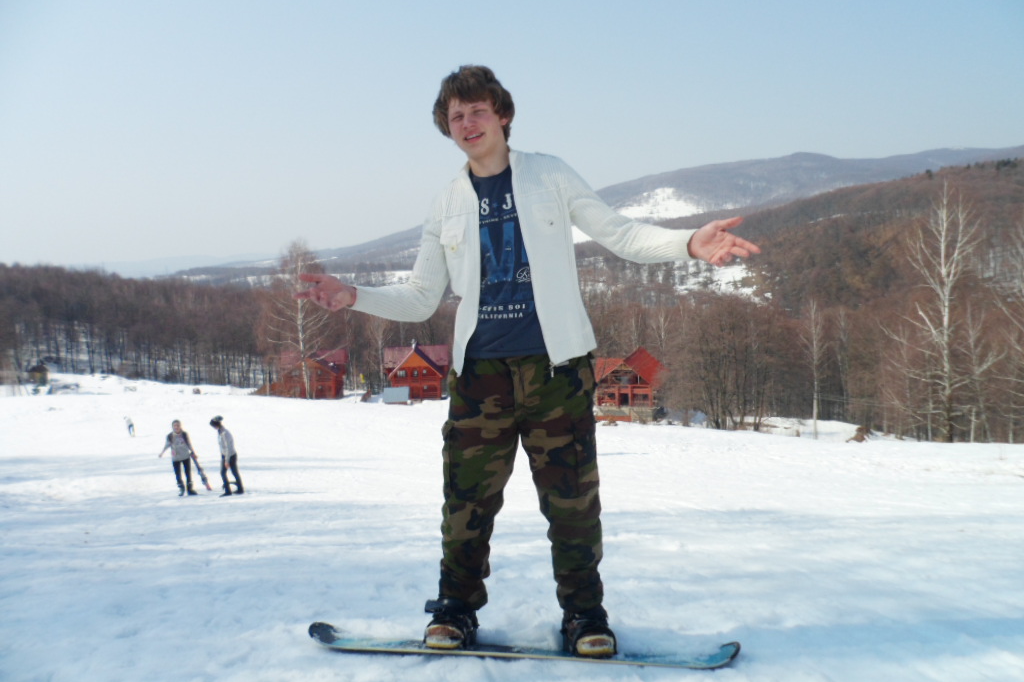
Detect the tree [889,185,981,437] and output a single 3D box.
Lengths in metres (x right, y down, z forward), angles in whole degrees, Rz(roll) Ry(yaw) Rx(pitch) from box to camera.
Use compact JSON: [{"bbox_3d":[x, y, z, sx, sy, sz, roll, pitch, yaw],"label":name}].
[{"bbox_3d":[27.500,-1.853,50.000,5.800,16.900,5.800,-1,4,0],"label":"tree"}]

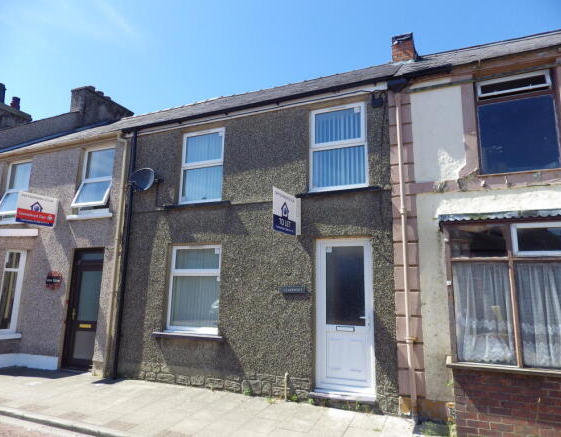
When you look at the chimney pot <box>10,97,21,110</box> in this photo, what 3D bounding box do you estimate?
[{"bbox_3d":[-10.461,-4.538,14.643,0.250,0.460,0.250,1,-10,0],"label":"chimney pot"}]

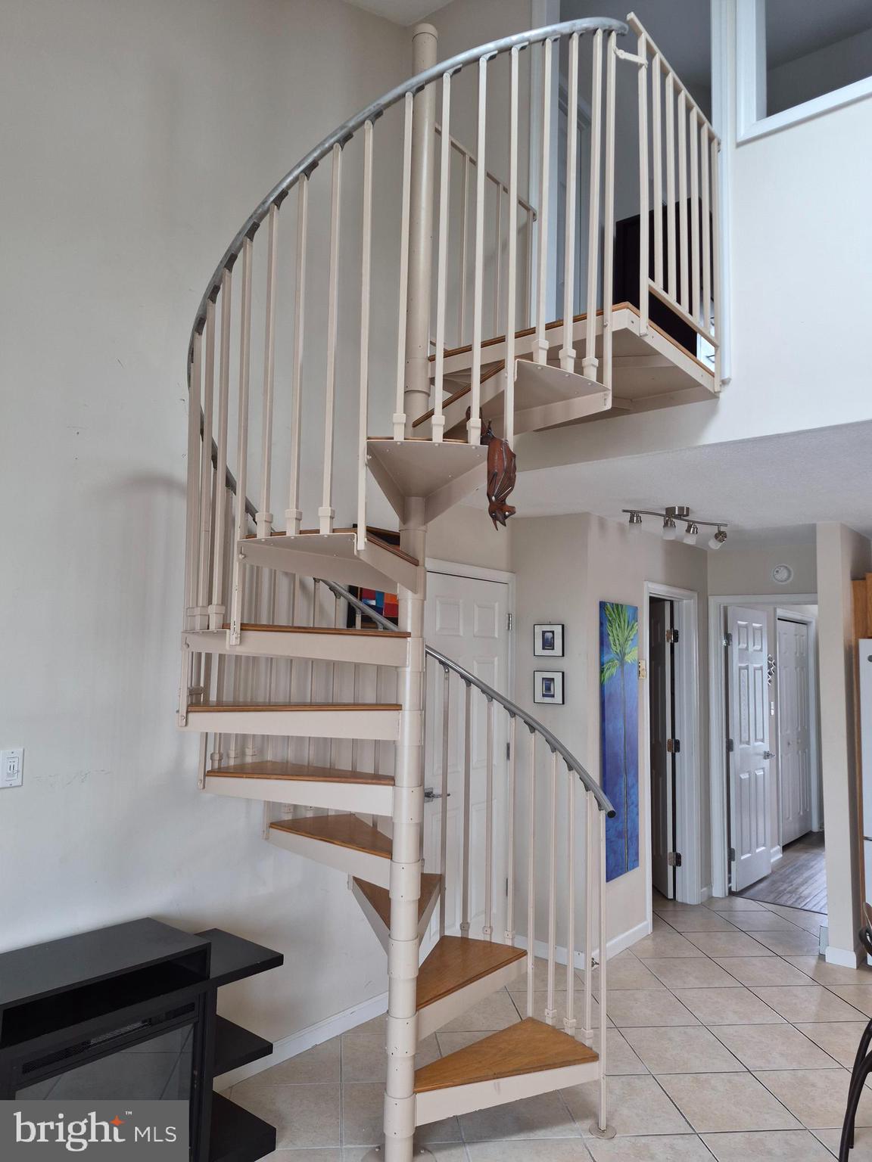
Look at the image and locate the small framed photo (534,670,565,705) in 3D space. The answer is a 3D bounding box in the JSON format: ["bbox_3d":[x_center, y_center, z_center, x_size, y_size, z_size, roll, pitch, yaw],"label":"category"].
[{"bbox_3d":[0.636,0.604,4.359,0.187,0.180,0.022,-4,-8,40],"label":"small framed photo"}]

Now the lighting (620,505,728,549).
[{"bbox_3d":[1.283,-0.287,4.106,0.752,0.190,0.130,4,-7,-27],"label":"lighting"}]

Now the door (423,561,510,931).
[{"bbox_3d":[0.149,1.008,4.114,0.040,2.035,0.770,-4,-8,40],"label":"door"}]

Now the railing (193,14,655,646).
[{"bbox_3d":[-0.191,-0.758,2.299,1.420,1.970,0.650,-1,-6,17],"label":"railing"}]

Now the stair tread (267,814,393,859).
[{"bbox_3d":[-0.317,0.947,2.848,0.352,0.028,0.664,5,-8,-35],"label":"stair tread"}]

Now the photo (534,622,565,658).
[{"bbox_3d":[0.641,0.339,4.388,0.187,0.182,0.022,-4,-8,40],"label":"photo"}]

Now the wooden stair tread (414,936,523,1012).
[{"bbox_3d":[0.060,1.435,2.826,0.352,0.028,0.664,-2,-7,26],"label":"wooden stair tread"}]

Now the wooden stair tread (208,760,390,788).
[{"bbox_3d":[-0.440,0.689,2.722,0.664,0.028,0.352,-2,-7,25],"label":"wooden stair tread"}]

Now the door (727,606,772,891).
[{"bbox_3d":[2.392,1.246,5.903,0.036,2.035,0.740,-4,-8,40],"label":"door"}]

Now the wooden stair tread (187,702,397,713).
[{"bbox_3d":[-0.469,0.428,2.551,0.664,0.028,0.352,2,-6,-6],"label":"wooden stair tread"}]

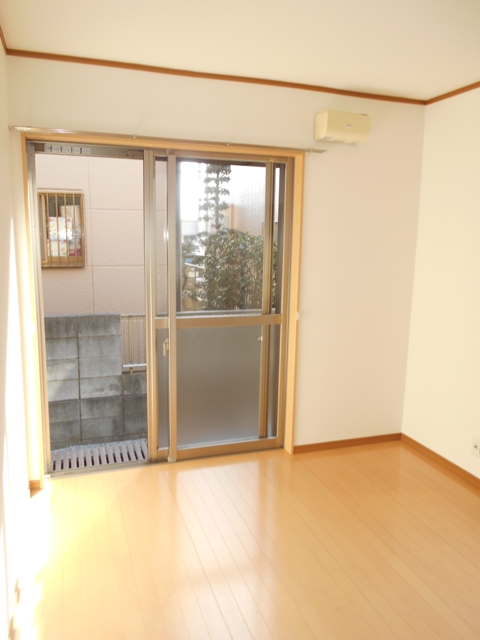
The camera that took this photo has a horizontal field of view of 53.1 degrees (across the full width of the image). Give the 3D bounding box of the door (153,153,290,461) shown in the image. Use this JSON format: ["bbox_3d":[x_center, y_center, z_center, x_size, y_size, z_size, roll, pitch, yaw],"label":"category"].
[{"bbox_3d":[-0.121,-0.051,3.236,0.961,1.999,0.085,-2,10,-18],"label":"door"}]

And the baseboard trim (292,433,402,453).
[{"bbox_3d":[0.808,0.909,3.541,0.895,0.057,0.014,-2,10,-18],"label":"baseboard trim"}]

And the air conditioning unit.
[{"bbox_3d":[0.649,-1.214,3.034,0.305,0.170,0.160,-2,10,-18],"label":"air conditioning unit"}]

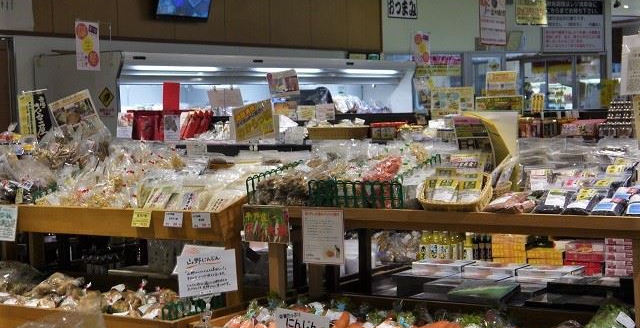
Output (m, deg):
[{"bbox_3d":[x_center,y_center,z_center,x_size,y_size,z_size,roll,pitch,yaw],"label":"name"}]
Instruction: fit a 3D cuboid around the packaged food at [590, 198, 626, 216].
[{"bbox_3d":[1.092,0.151,4.309,0.115,0.030,0.140,0,23,32],"label":"packaged food"}]

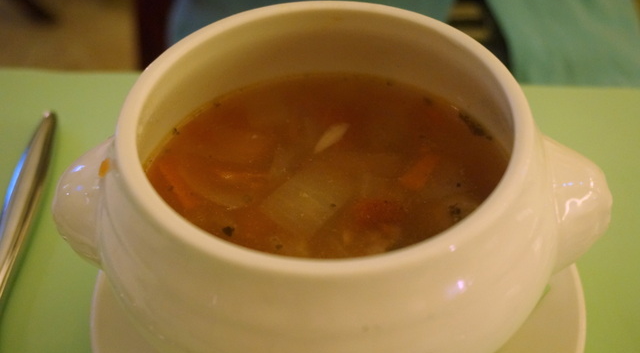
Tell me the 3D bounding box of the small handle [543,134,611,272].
[{"bbox_3d":[0.076,0.008,0.251,0.023,0.040,0.040,-1,45,0],"label":"small handle"}]

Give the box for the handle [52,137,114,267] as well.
[{"bbox_3d":[-0.072,0.008,0.248,0.023,0.040,0.040,-1,45,0],"label":"handle"}]

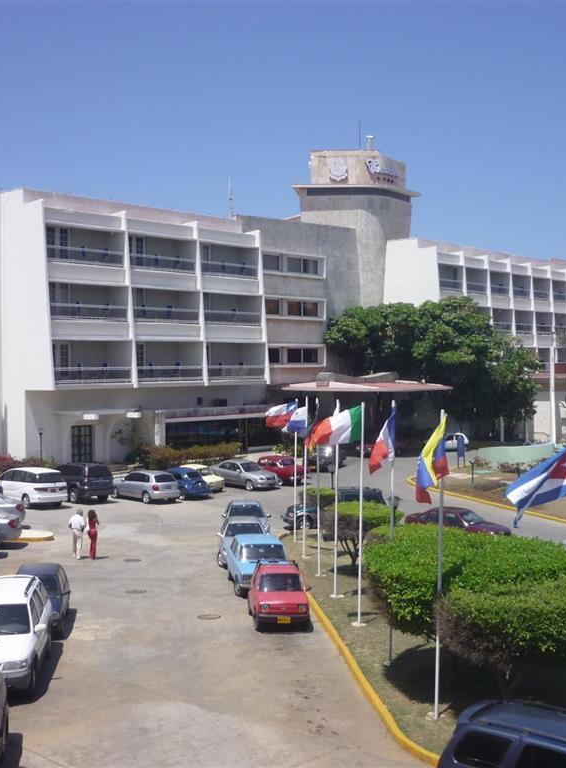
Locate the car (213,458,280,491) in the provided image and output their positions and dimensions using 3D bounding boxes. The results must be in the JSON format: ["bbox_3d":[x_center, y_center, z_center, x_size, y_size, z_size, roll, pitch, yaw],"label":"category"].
[{"bbox_3d":[-2.178,4.982,54.073,4.500,1.450,1.730,2,2,45],"label":"car"}]

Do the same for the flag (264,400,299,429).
[{"bbox_3d":[0.000,1.169,37.400,1.350,1.000,0.300,0,2,0],"label":"flag"}]

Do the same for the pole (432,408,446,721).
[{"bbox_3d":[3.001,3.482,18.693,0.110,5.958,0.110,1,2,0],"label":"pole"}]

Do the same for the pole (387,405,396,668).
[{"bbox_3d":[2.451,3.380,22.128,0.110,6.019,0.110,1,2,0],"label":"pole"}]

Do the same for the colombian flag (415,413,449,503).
[{"bbox_3d":[2.780,1.367,18.151,0.640,1.650,0.450,0,2,0],"label":"colombian flag"}]

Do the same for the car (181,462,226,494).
[{"bbox_3d":[-5.010,5.013,52.796,4.100,1.420,1.610,2,2,43],"label":"car"}]

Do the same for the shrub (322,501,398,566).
[{"bbox_3d":[2.602,5.084,33.200,2.600,2.000,2.600,0,2,0],"label":"shrub"}]

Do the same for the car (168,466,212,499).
[{"bbox_3d":[-5.490,5.014,50.695,4.050,1.500,1.550,2,2,44],"label":"car"}]

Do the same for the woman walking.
[{"bbox_3d":[-6.674,5.283,34.200,0.500,1.720,0.360,0,2,4],"label":"woman walking"}]

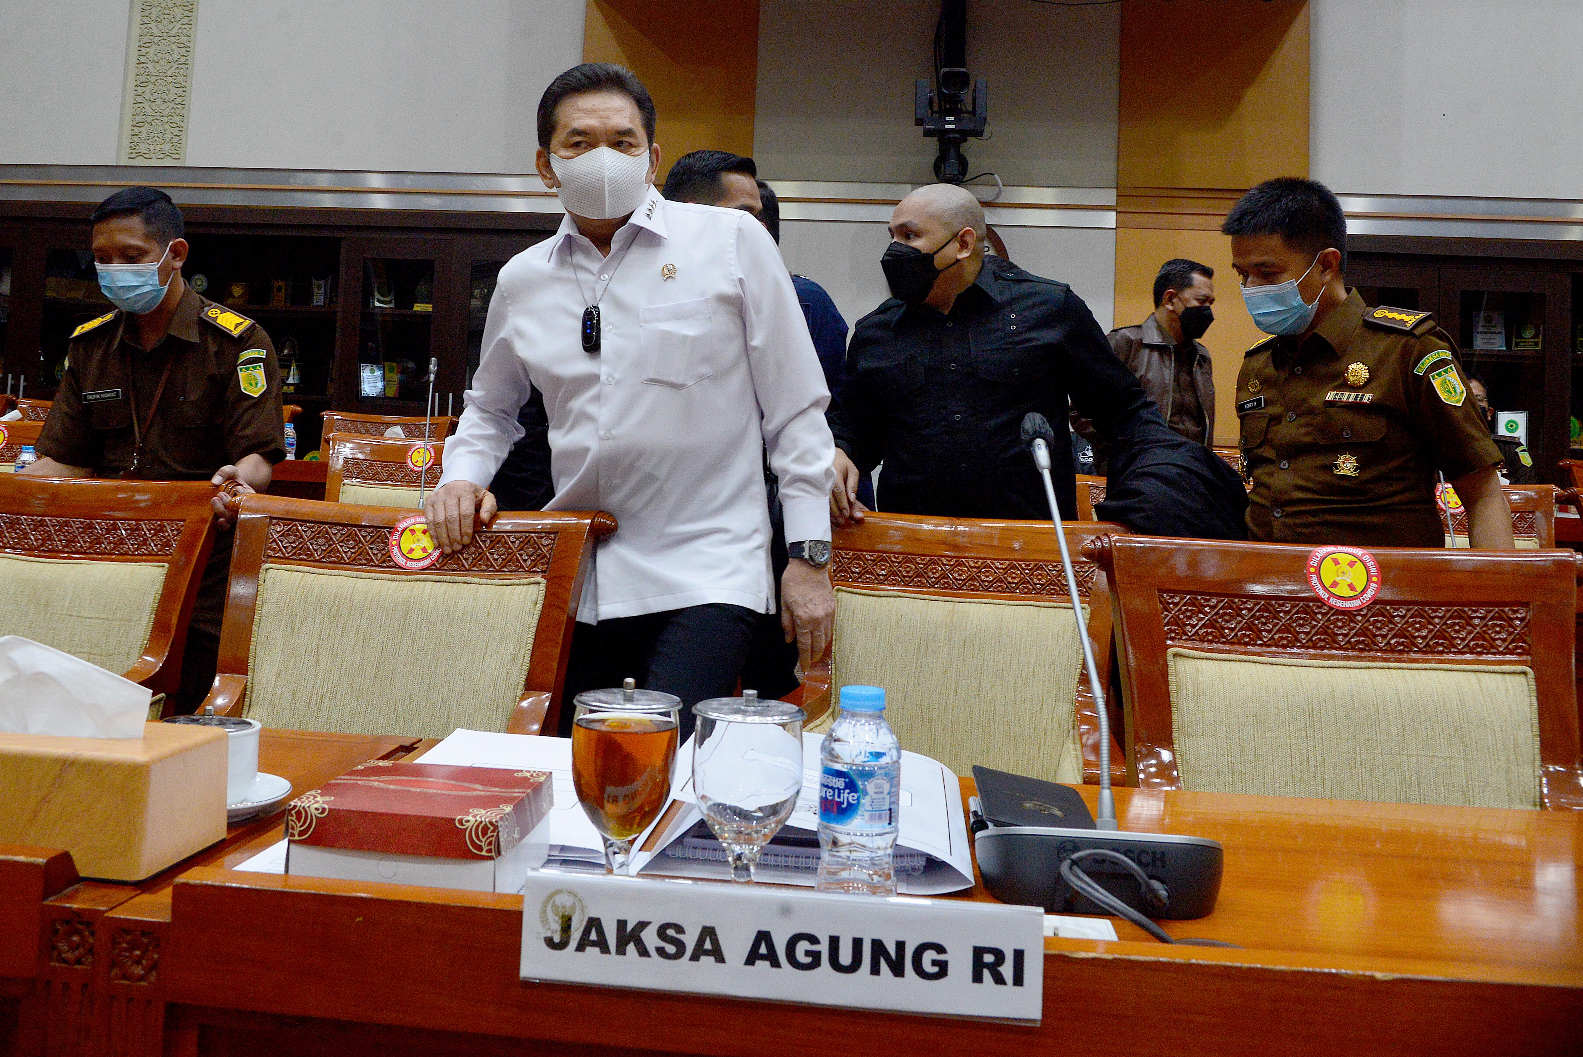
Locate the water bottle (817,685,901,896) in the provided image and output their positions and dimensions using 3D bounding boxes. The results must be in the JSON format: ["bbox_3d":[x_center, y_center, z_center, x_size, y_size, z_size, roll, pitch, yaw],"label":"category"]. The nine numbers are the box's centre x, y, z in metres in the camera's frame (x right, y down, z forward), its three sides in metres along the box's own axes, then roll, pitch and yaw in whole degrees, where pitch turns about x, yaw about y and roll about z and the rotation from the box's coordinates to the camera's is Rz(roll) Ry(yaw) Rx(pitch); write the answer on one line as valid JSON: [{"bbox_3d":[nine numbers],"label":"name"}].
[{"bbox_3d":[0.051,0.198,0.758,0.062,0.155,0.062,2,-2,0],"label":"water bottle"}]

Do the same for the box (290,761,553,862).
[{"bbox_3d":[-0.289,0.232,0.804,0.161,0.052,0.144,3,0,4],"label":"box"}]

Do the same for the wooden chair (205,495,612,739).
[{"bbox_3d":[-0.608,0.477,1.324,0.620,1.060,0.630,3,-2,-1],"label":"wooden chair"}]

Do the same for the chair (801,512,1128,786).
[{"bbox_3d":[0.210,0.501,1.432,0.620,1.060,0.630,2,-2,14],"label":"chair"}]

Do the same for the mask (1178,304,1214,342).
[{"bbox_3d":[1.230,-0.622,3.055,0.130,0.110,0.090,3,10,-35],"label":"mask"}]

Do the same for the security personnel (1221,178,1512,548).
[{"bbox_3d":[0.952,0.257,1.704,0.400,1.670,0.520,4,-2,-31],"label":"security personnel"}]

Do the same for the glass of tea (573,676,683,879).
[{"bbox_3d":[-0.125,0.190,0.753,0.081,0.154,0.081,2,-2,0],"label":"glass of tea"}]

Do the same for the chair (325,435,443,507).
[{"bbox_3d":[-1.085,0.259,2.860,0.620,1.050,0.620,3,0,-18],"label":"chair"}]

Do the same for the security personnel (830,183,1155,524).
[{"bbox_3d":[0.343,0.198,1.969,0.640,1.736,0.440,3,0,13],"label":"security personnel"}]

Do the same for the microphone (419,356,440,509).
[{"bbox_3d":[-0.934,-0.246,2.600,0.030,0.390,0.045,2,-2,0],"label":"microphone"}]

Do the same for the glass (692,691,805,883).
[{"bbox_3d":[-0.033,0.194,0.718,0.081,0.154,0.081,2,-2,0],"label":"glass"}]

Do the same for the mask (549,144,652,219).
[{"bbox_3d":[-0.283,-0.510,1.494,0.150,0.115,0.085,3,4,-15],"label":"mask"}]

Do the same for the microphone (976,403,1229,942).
[{"bbox_3d":[0.256,0.095,0.899,0.205,0.414,0.250,3,0,3],"label":"microphone"}]

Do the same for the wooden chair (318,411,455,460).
[{"bbox_3d":[-1.762,0.036,4.150,0.620,1.050,0.620,3,0,-3],"label":"wooden chair"}]

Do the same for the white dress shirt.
[{"bbox_3d":[-0.254,-0.207,1.670,0.630,0.720,0.380,2,-2,12],"label":"white dress shirt"}]

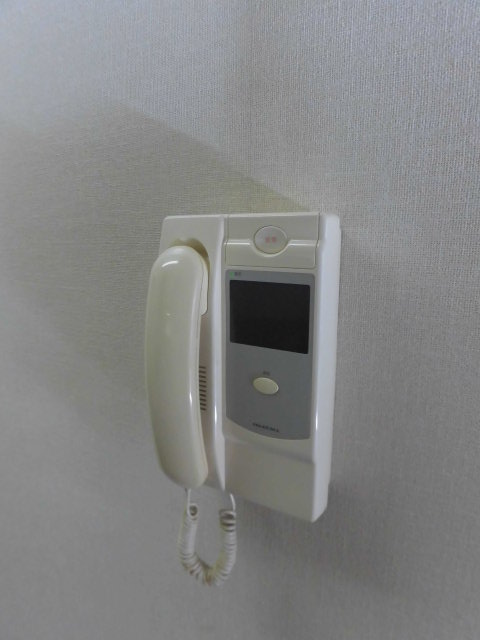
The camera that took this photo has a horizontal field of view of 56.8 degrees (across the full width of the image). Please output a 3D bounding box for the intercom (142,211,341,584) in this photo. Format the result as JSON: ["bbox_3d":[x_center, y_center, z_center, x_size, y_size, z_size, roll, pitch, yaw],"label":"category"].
[{"bbox_3d":[-0.006,0.093,0.393,0.169,0.364,0.071,6,13,32],"label":"intercom"}]

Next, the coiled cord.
[{"bbox_3d":[-0.032,0.211,0.437,0.060,0.117,0.033,6,13,32],"label":"coiled cord"}]

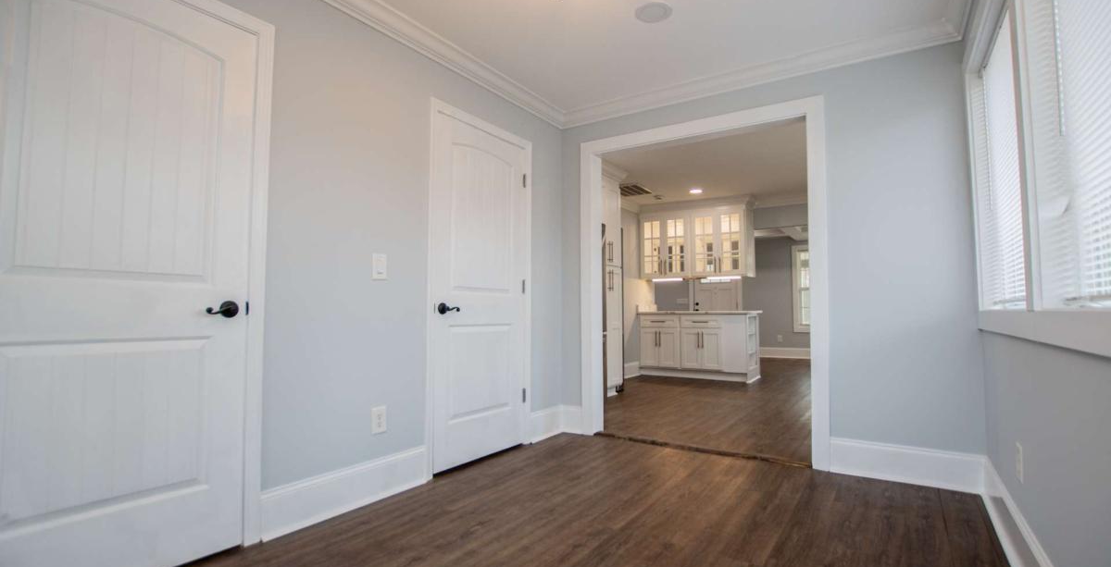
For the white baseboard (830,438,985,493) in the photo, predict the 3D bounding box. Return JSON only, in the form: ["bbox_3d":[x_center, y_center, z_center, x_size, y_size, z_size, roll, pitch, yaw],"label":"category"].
[{"bbox_3d":[1.865,0.974,2.483,0.664,0.189,0.030,-2,-4,30],"label":"white baseboard"}]

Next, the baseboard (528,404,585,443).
[{"bbox_3d":[0.015,1.022,3.313,0.173,0.189,0.398,-3,-4,37],"label":"baseboard"}]

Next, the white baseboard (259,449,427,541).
[{"bbox_3d":[-0.927,0.953,2.173,0.030,0.189,0.805,-3,-4,37],"label":"white baseboard"}]

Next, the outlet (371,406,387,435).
[{"bbox_3d":[-0.869,0.675,2.284,0.010,0.118,0.075,-3,-4,37],"label":"outlet"}]

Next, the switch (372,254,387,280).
[{"bbox_3d":[-0.877,-0.084,2.316,0.012,0.118,0.075,-3,-4,37],"label":"switch"}]

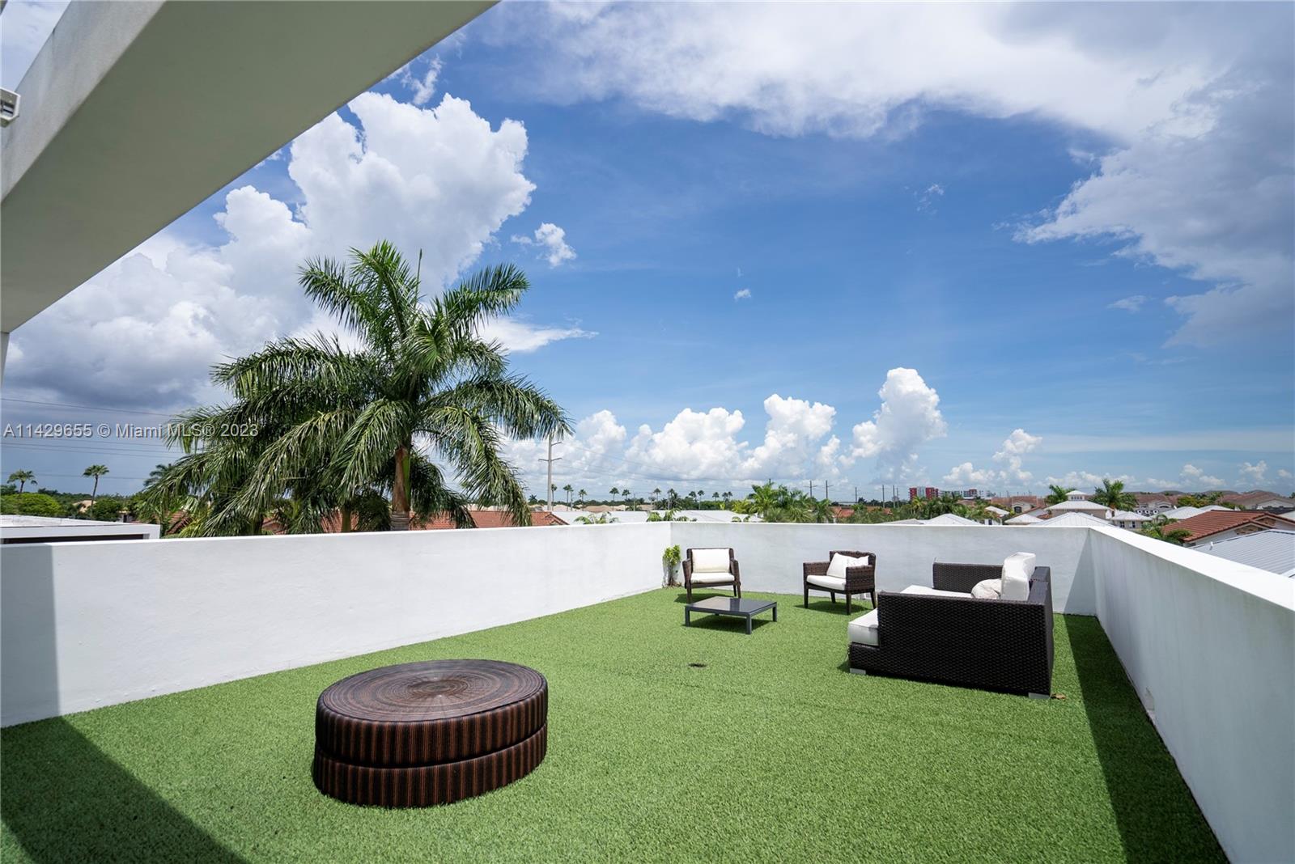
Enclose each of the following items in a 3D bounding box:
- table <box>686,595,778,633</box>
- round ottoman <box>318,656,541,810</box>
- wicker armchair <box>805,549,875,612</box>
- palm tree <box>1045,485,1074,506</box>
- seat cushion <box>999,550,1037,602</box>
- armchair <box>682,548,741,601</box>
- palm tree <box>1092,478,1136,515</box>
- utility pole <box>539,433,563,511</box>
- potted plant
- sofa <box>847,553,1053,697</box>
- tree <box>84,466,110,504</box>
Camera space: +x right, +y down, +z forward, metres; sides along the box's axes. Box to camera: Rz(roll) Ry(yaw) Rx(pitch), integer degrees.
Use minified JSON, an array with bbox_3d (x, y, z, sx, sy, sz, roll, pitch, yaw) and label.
[{"bbox_3d":[1.050,2.259,7.147,0.870,0.240,0.920,-5,-9,31],"label":"table"},{"bbox_3d":[-1.235,1.675,3.356,1.290,0.380,1.170,-3,-8,24],"label":"round ottoman"},{"bbox_3d":[2.760,2.140,8.258,0.810,0.775,0.700,7,-10,-42],"label":"wicker armchair"},{"bbox_3d":[78.259,16.550,108.763,5.100,13.370,5.100,-6,-9,36],"label":"palm tree"},{"bbox_3d":[3.490,1.487,5.399,0.240,0.490,1.300,-5,-9,34],"label":"seat cushion"},{"bbox_3d":[0.990,2.221,8.882,0.750,0.780,0.810,0,-8,-1],"label":"armchair"},{"bbox_3d":[72.337,13.839,88.948,5.700,13.430,5.700,-6,-10,39],"label":"palm tree"},{"bbox_3d":[-18.295,11.636,109.428,5.000,23.290,0.700,-3,-8,24],"label":"utility pole"},{"bbox_3d":[0.440,2.429,10.418,0.350,0.780,0.350,0,-8,0],"label":"potted plant"},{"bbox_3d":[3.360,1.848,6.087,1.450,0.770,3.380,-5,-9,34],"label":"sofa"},{"bbox_3d":[-83.450,12.629,87.093,2.900,15.330,2.900,7,-11,-43],"label":"tree"}]

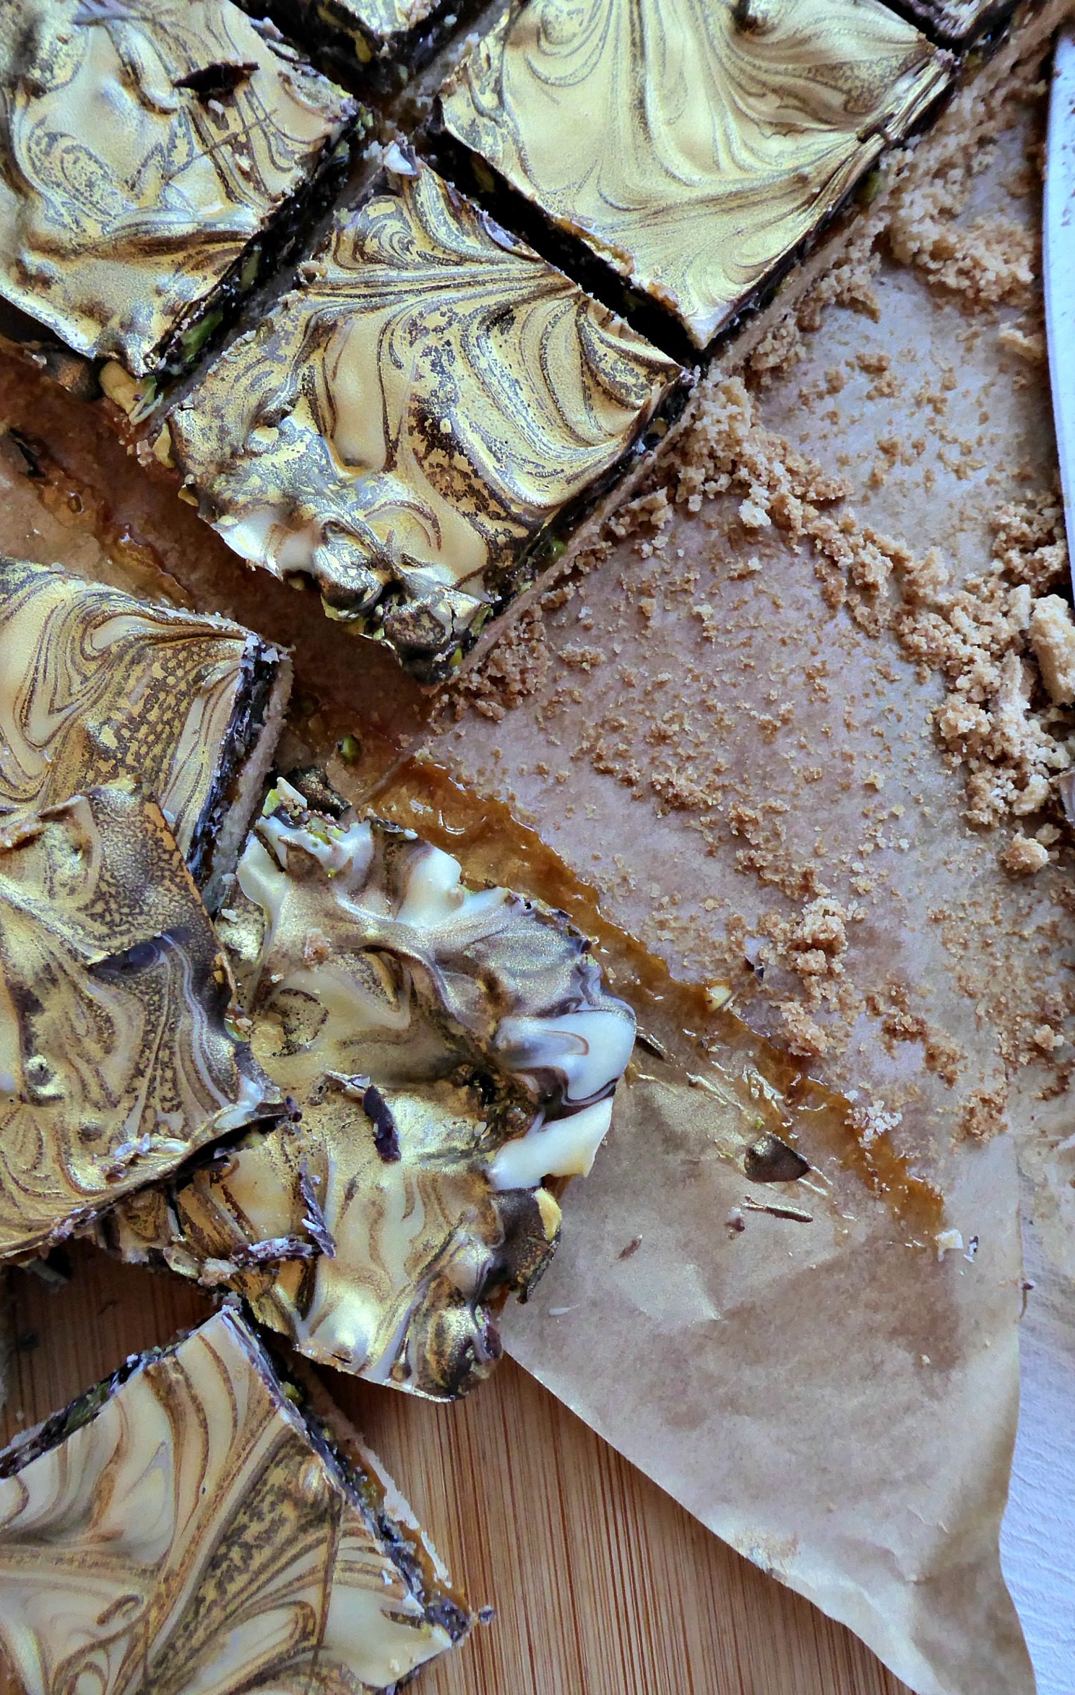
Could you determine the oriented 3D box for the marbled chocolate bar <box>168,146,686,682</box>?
[{"bbox_3d":[-0.014,-0.055,0.210,0.048,0.025,0.047,39,83,9],"label":"marbled chocolate bar"}]

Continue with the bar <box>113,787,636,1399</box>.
[{"bbox_3d":[-0.019,0.032,0.194,0.048,0.025,0.050,21,81,6],"label":"bar"}]

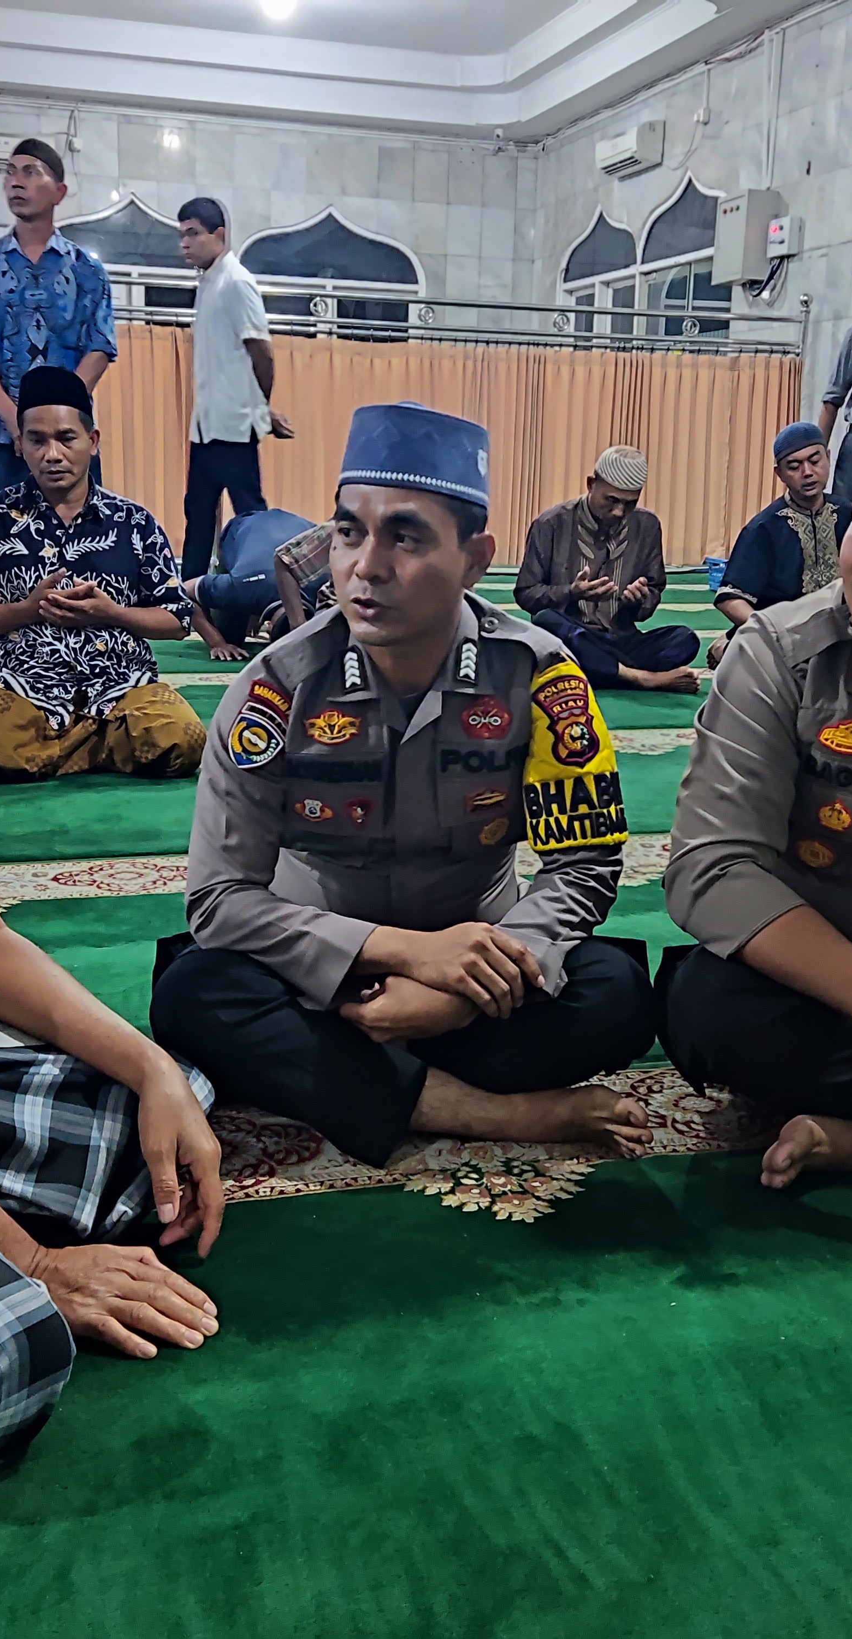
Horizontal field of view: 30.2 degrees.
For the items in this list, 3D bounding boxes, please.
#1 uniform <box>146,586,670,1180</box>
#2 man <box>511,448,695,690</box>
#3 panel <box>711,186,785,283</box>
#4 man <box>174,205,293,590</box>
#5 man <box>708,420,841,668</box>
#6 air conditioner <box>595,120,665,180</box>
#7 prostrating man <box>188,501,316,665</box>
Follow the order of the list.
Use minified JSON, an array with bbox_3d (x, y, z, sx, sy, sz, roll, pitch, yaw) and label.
[{"bbox_3d":[-0.028,0.021,2.064,0.630,0.620,0.570,2,13,0],"label":"uniform"},{"bbox_3d":[0.647,-0.890,5.538,0.630,0.810,0.650,-1,13,-12],"label":"man"},{"bbox_3d":[2.070,-3.747,10.186,0.220,0.540,0.400,-2,14,-16],"label":"panel"},{"bbox_3d":[-0.755,-1.463,5.965,0.360,1.660,0.450,-6,16,-31],"label":"man"},{"bbox_3d":[1.297,-0.885,5.380,0.660,0.910,0.640,0,13,-8],"label":"man"},{"bbox_3d":[1.540,-5.017,11.842,0.210,0.290,0.810,-2,14,-16],"label":"air conditioner"},{"bbox_3d":[-0.602,-0.954,6.250,0.600,0.540,0.950,-1,13,-14],"label":"prostrating man"}]

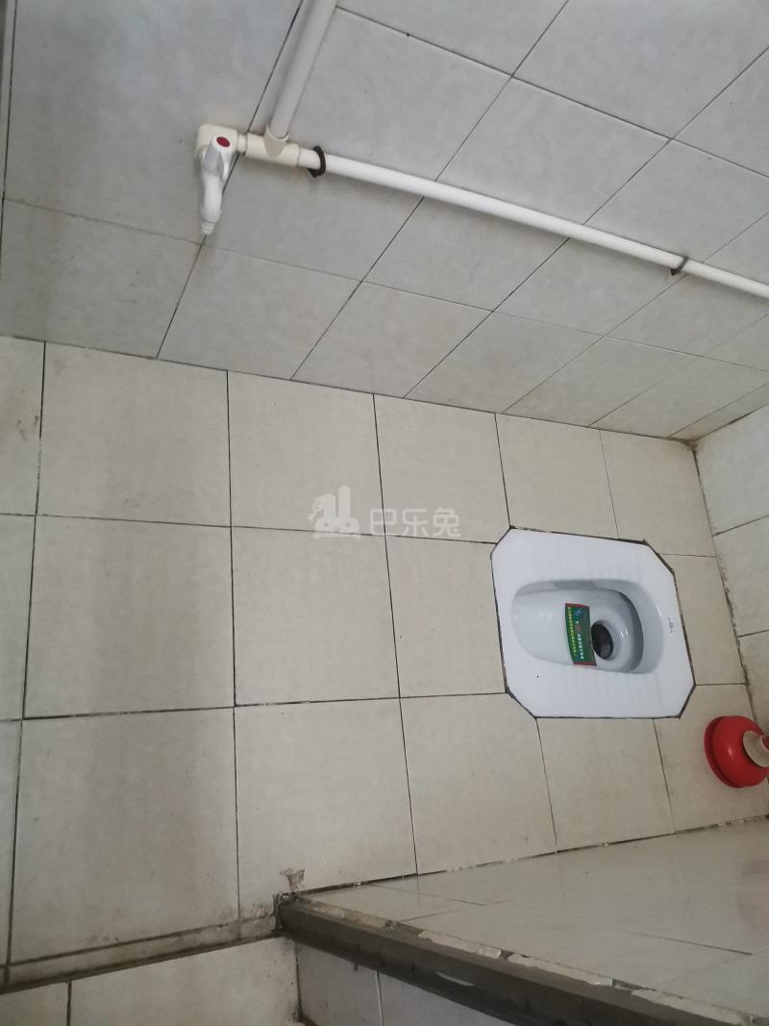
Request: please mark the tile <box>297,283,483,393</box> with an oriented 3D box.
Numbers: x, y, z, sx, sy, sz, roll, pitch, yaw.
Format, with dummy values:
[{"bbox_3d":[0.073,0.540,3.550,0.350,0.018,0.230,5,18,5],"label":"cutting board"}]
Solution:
[{"bbox_3d":[0.002,-0.305,1.403,0.246,0.331,0.010,4,69,-27],"label":"tile"}]

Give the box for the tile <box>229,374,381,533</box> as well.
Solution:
[{"bbox_3d":[-0.148,-0.106,1.437,0.300,0.012,0.300,4,69,-27],"label":"tile"}]

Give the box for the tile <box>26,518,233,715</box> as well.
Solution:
[{"bbox_3d":[-0.388,0.157,1.205,0.300,0.012,0.299,5,69,-27],"label":"tile"}]

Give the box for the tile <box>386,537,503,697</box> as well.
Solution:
[{"bbox_3d":[0.122,0.198,1.476,0.239,0.010,0.301,4,69,-27],"label":"tile"}]

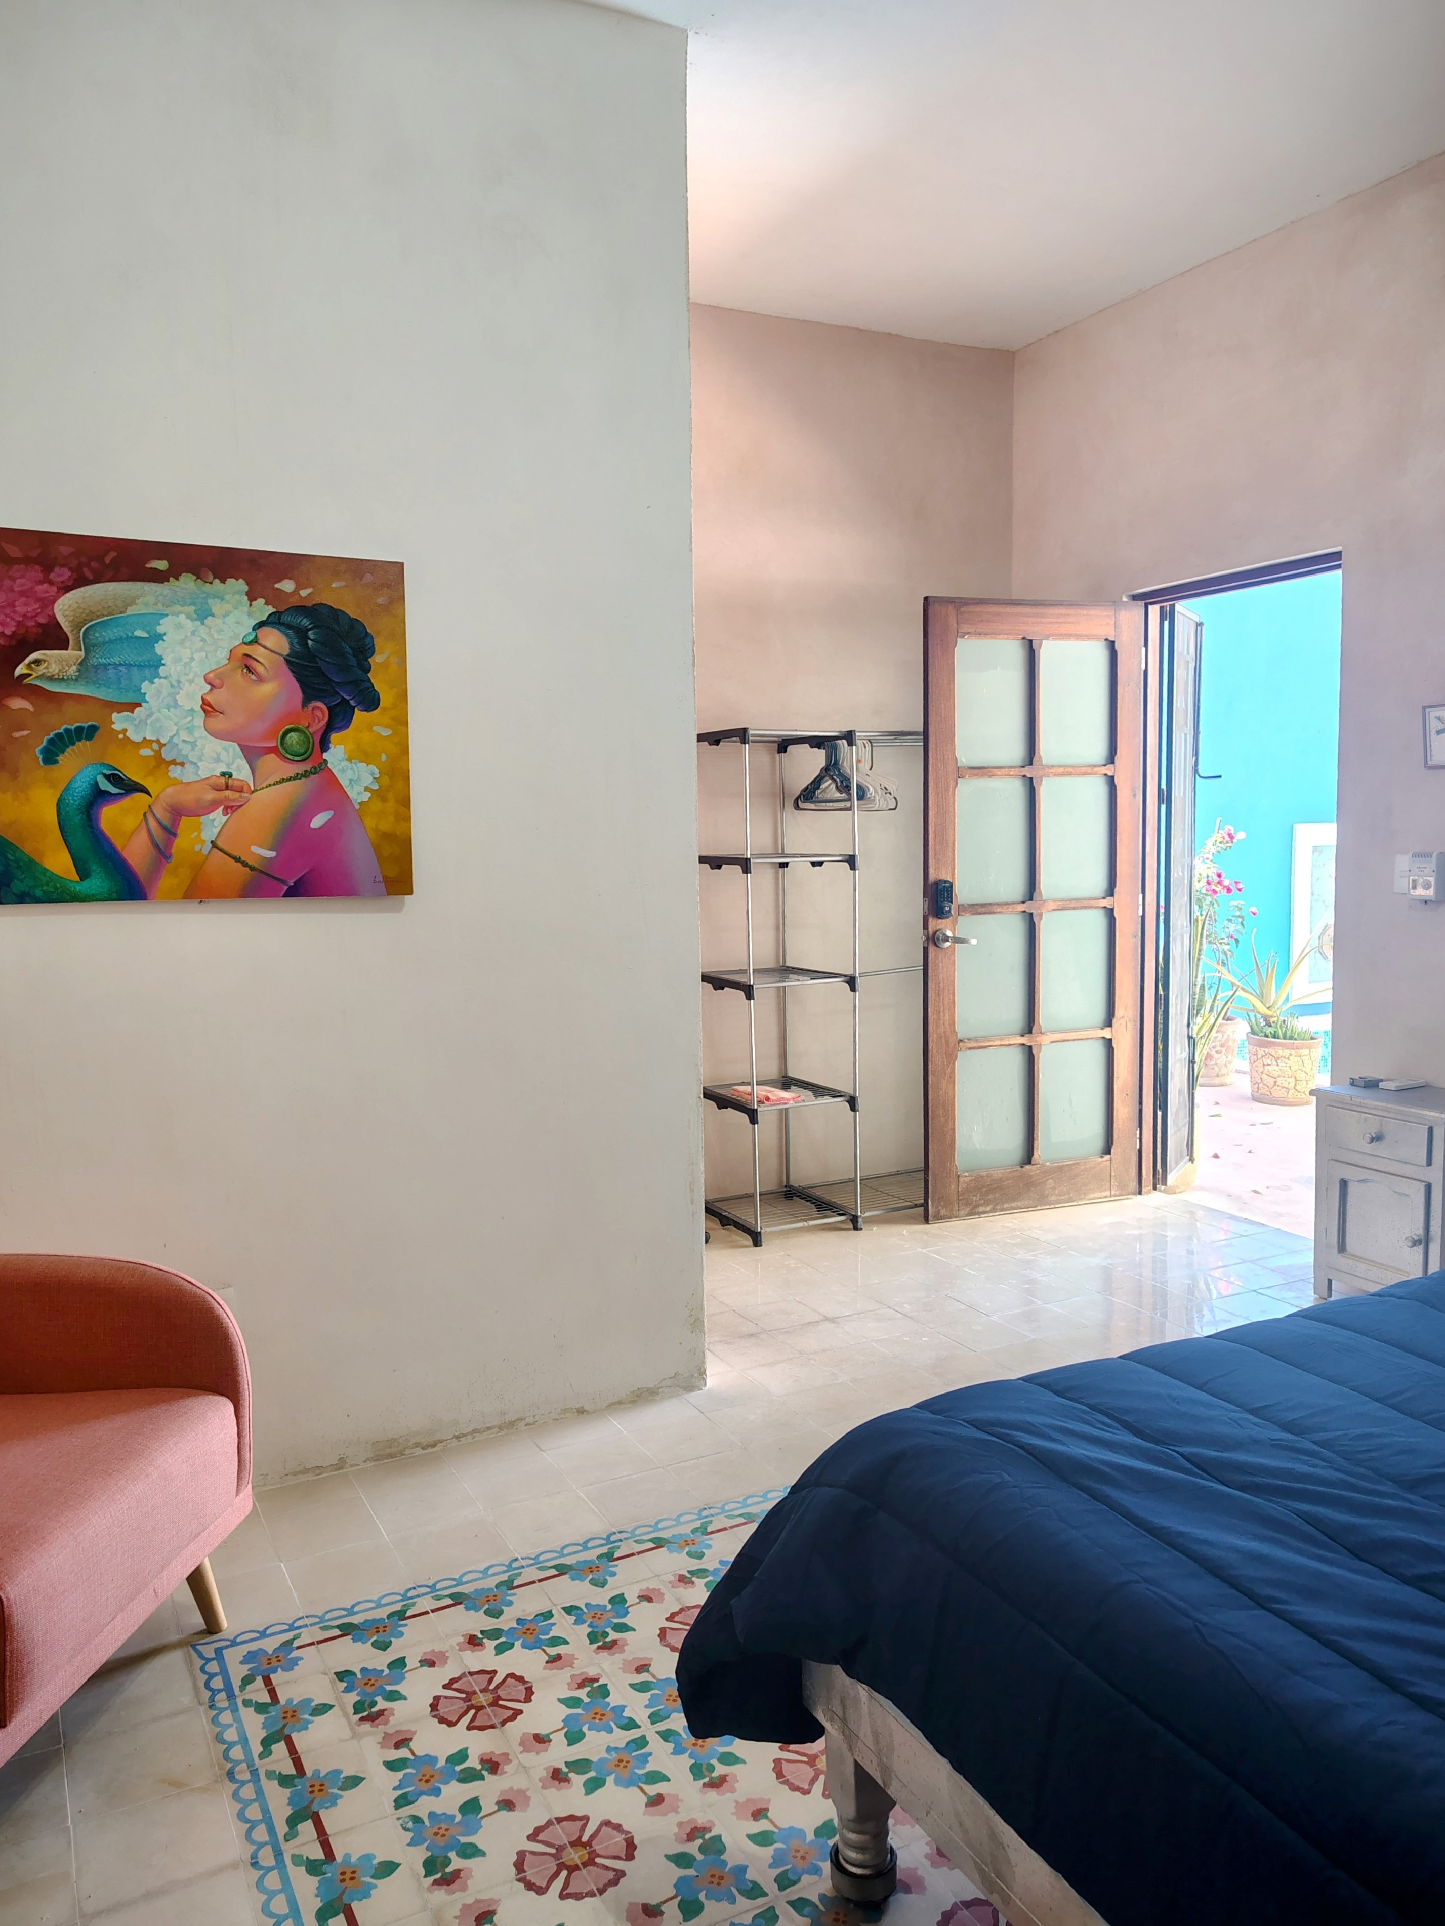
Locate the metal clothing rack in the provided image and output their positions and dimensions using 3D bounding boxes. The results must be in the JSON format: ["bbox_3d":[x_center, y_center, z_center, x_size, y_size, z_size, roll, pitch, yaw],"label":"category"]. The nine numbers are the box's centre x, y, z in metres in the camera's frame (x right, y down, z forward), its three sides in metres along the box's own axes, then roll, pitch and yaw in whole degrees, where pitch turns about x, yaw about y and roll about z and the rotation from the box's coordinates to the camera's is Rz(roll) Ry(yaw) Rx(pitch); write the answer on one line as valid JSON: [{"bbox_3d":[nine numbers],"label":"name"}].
[{"bbox_3d":[0.487,0.051,4.953,1.160,1.735,0.500,-3,4,-27],"label":"metal clothing rack"}]

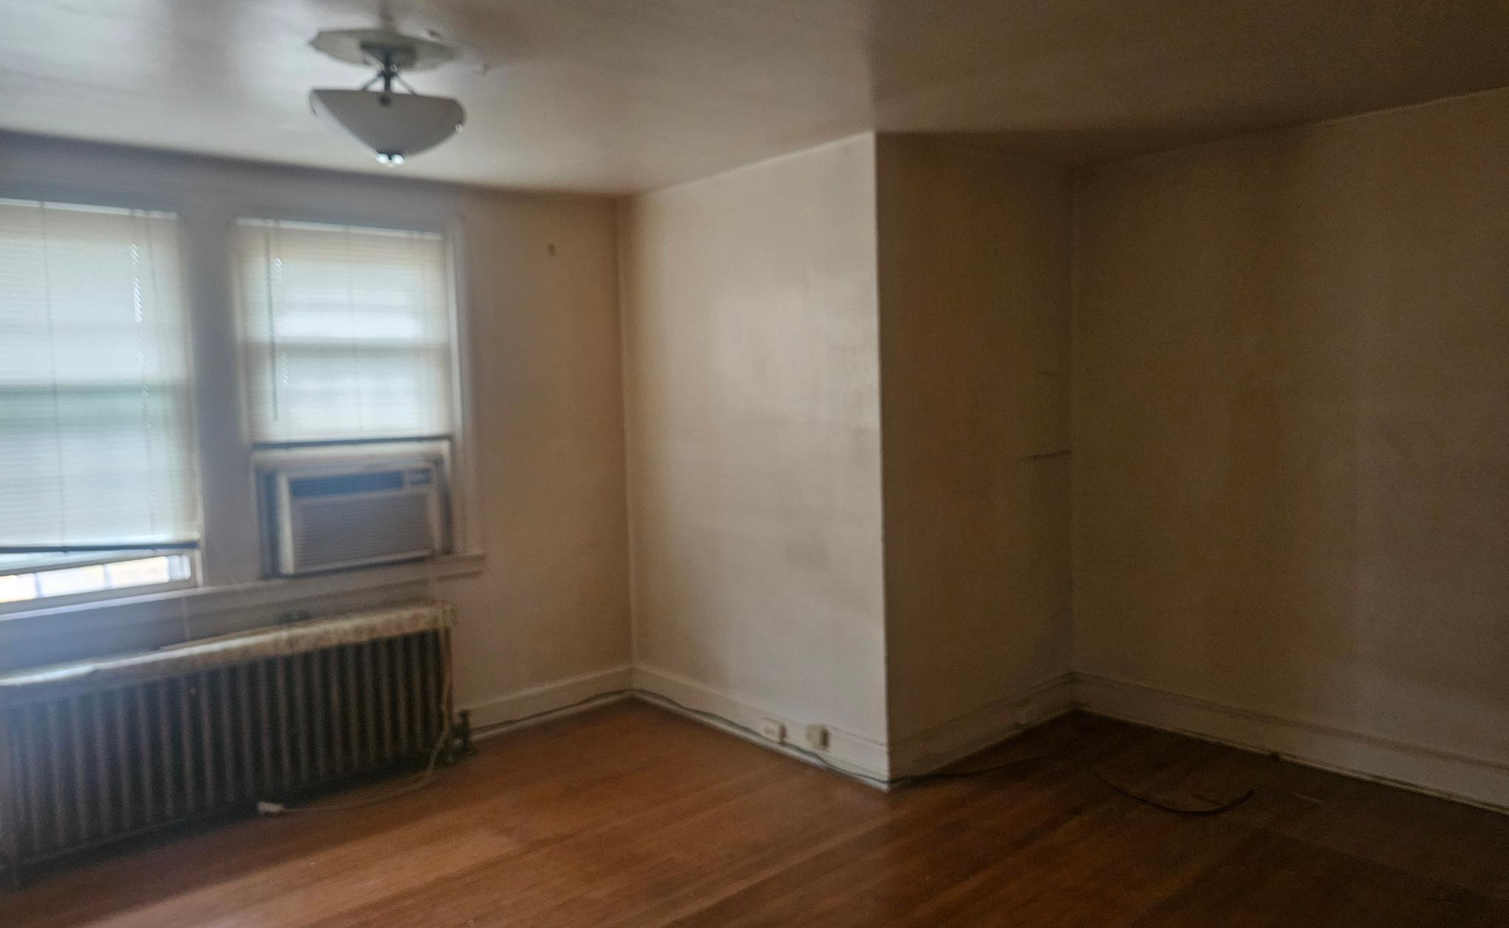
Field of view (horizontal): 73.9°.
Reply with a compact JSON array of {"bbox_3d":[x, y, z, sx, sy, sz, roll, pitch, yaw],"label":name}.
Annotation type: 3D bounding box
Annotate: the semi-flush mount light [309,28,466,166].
[{"bbox_3d":[-0.962,-0.936,2.640,0.390,0.300,0.390,-6,6,-42],"label":"semi-flush mount light"}]

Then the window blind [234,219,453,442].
[{"bbox_3d":[-1.637,-0.523,4.091,0.832,0.865,0.045,-6,6,-42],"label":"window blind"}]

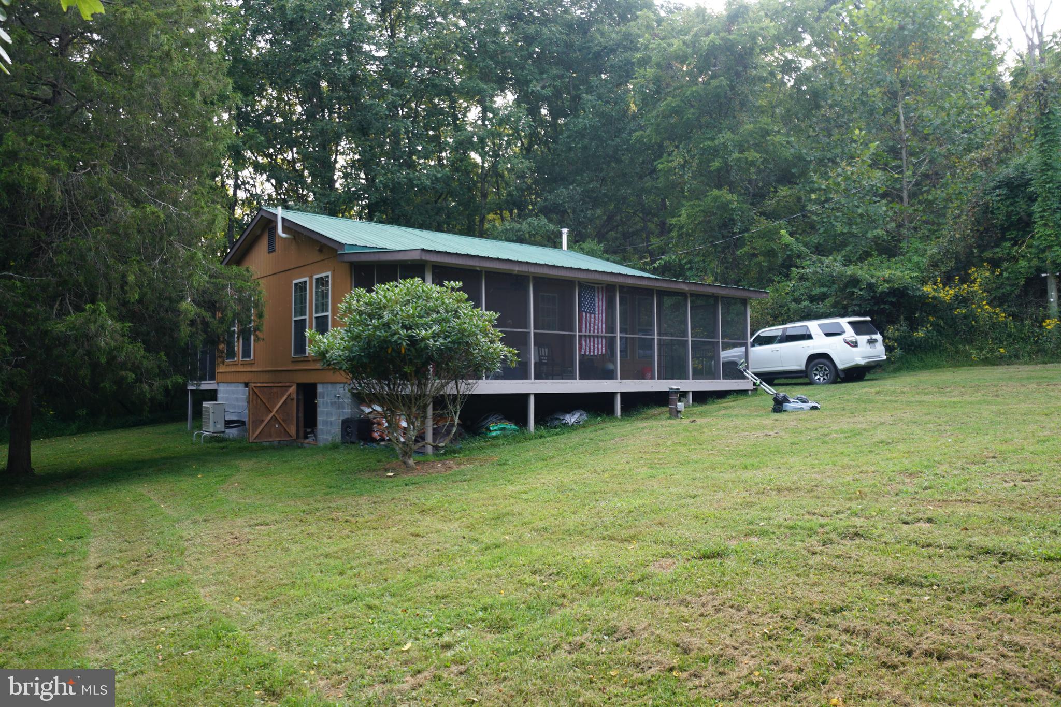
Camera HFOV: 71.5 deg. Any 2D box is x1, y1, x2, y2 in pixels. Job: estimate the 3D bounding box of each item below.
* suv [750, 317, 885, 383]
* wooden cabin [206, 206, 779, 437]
[{"bbox_3d":[7.600,0.030,21.500,1.920,1.810,4.830,-2,-1,-42],"label":"suv"},{"bbox_3d":[-2.242,-0.753,21.358,10.450,5.940,14.620,2,-3,-39],"label":"wooden cabin"}]

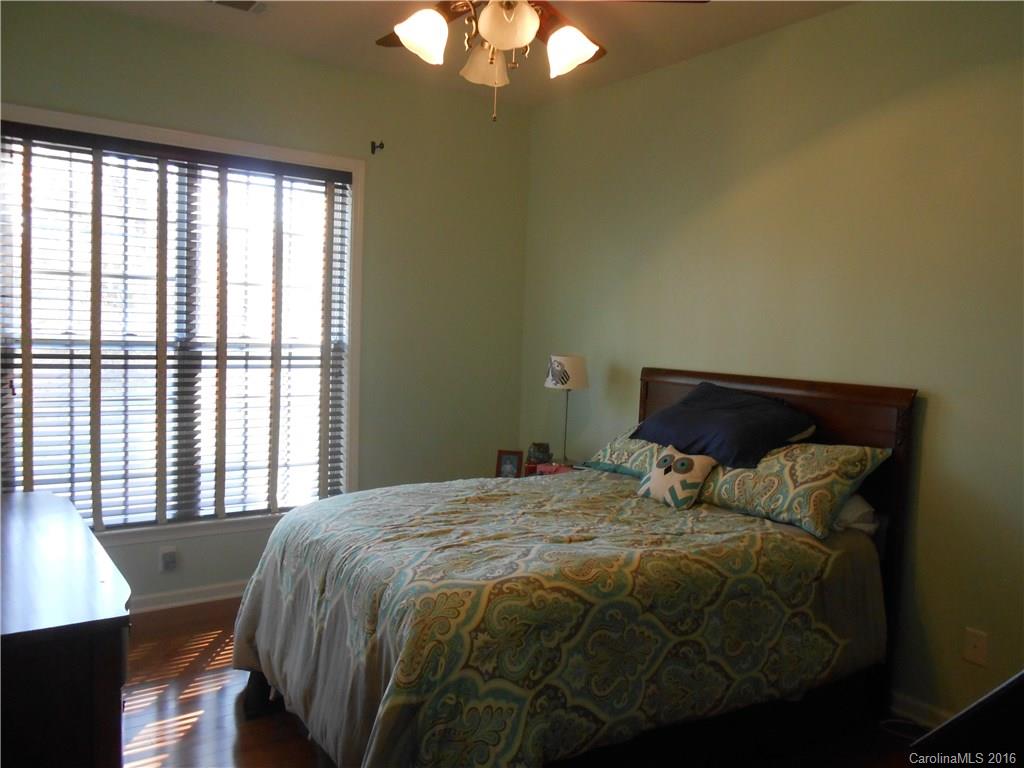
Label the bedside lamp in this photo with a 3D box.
[{"bbox_3d":[0.292,0.137,4.148,0.240,0.581,0.240,2,5,0],"label":"bedside lamp"}]

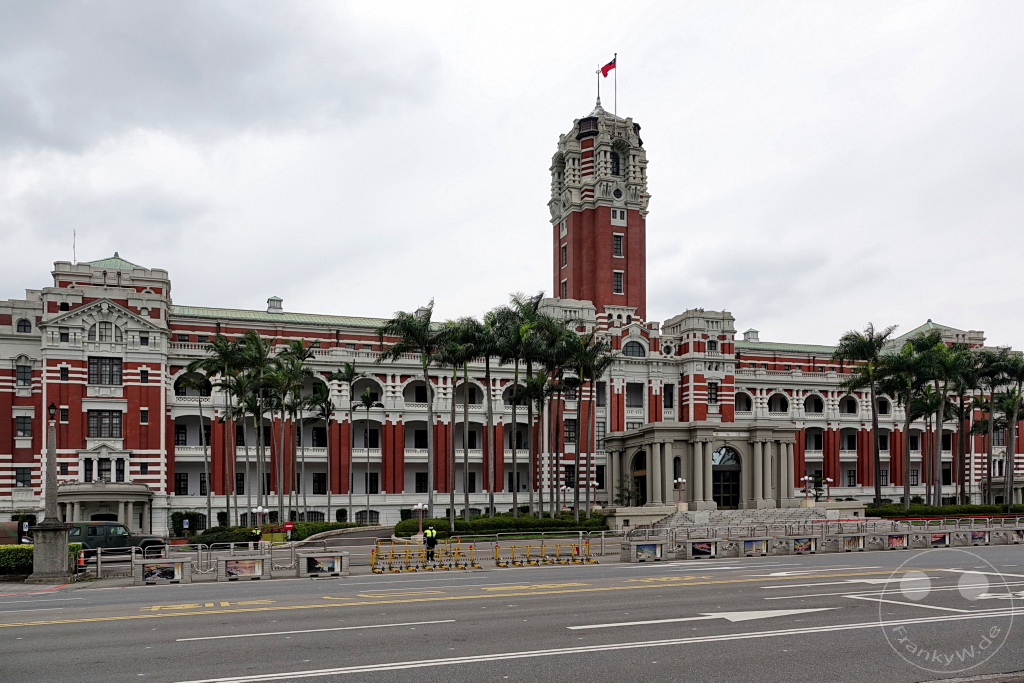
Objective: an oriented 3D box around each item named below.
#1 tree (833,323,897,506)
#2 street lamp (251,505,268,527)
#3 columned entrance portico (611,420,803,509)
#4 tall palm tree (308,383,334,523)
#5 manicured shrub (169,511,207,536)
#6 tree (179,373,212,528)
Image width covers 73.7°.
[{"bbox_3d":[42.081,8.894,81.500,6.800,22.320,6.800,0,-3,0],"label":"tree"},{"bbox_3d":[-20.342,14.904,55.000,1.329,3.223,1.329,1,-5,-18],"label":"street lamp"},{"bbox_3d":[23.255,14.800,83.714,18.500,9.700,12.500,1,-3,-18],"label":"columned entrance portico"},{"bbox_3d":[-18.320,10.924,66.000,2.804,13.921,2.804,1,-5,-18],"label":"tall palm tree"},{"bbox_3d":[-28.849,16.348,61.000,3.400,2.500,2.000,2,-8,-19],"label":"manicured shrub"},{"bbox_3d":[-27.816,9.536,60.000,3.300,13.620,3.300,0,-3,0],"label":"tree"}]

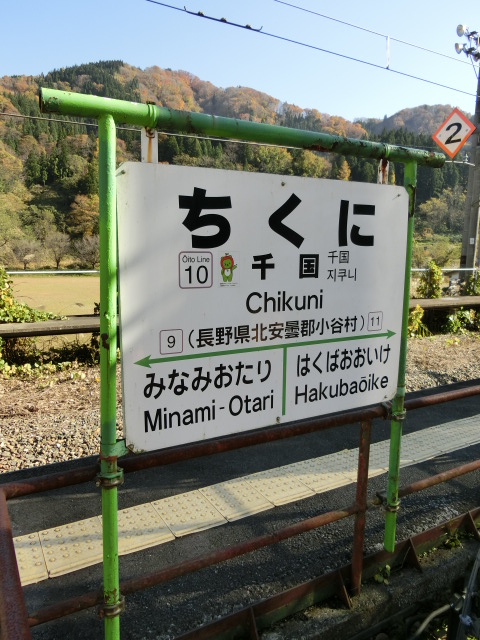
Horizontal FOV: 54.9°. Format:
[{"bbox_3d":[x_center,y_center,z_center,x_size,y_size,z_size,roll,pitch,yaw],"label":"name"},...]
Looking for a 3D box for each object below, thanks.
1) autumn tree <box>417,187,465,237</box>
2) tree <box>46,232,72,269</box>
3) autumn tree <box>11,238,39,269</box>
[{"bbox_3d":[37.056,-19.770,85.000,8.920,9.280,8.470,1,5,0],"label":"autumn tree"},{"bbox_3d":[-21.717,-8.359,55.000,3.000,4.440,2.850,1,5,0],"label":"tree"},{"bbox_3d":[-25.406,-7.854,55.000,3.230,3.580,3.070,1,5,0],"label":"autumn tree"}]

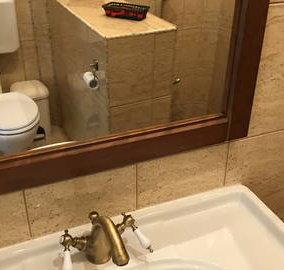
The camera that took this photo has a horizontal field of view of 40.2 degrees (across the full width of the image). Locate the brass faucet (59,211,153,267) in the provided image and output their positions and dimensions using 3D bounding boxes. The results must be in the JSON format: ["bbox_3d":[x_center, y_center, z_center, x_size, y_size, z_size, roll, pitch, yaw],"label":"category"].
[{"bbox_3d":[-0.069,0.223,0.779,0.188,0.118,0.147,-14,32,-24],"label":"brass faucet"}]

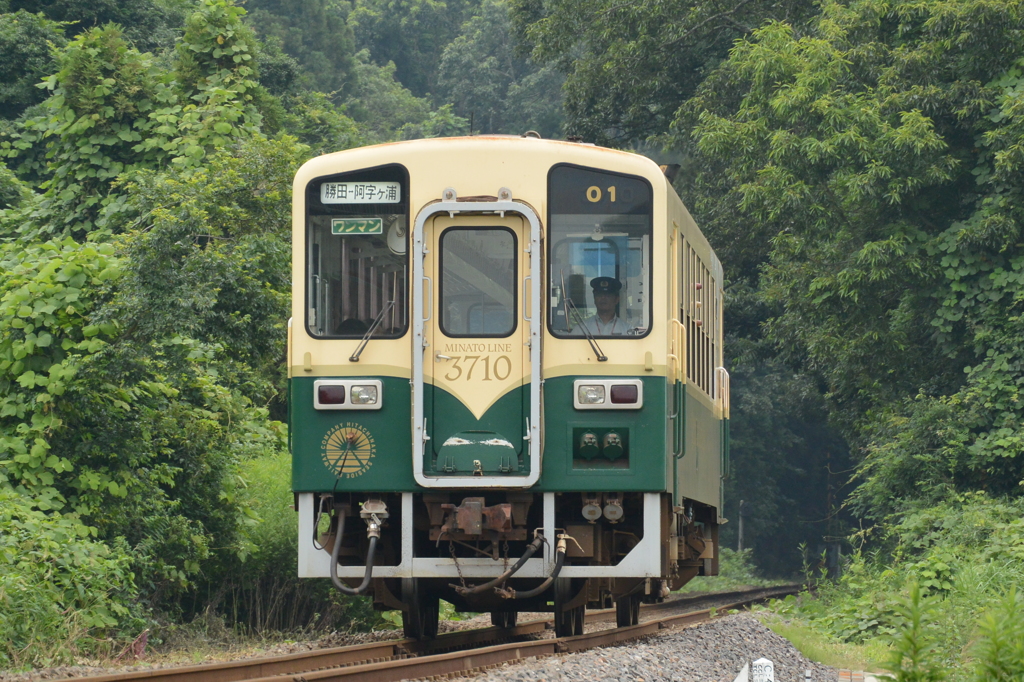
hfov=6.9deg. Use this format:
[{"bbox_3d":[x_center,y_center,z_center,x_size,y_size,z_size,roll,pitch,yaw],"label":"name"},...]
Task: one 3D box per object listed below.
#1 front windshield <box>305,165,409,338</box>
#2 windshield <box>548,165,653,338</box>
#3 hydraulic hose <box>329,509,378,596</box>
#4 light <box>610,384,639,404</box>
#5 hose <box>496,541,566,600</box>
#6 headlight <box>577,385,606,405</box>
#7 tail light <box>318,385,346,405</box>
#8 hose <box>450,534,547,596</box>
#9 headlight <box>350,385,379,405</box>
[{"bbox_3d":[-1.114,-0.643,60.701,0.748,1.251,0.050,0,-2,3],"label":"front windshield"},{"bbox_3d":[0.639,-0.642,60.621,0.747,1.249,0.050,0,-2,3],"label":"windshield"},{"bbox_3d":[-1.138,1.518,60.625,0.359,0.632,0.200,0,-2,3],"label":"hydraulic hose"},{"bbox_3d":[0.809,0.386,60.596,0.197,0.140,0.070,0,-2,3],"label":"light"},{"bbox_3d":[0.140,1.634,60.513,0.502,0.451,0.200,0,-2,3],"label":"hose"},{"bbox_3d":[0.576,0.386,60.606,0.197,0.140,0.090,0,-2,3],"label":"headlight"},{"bbox_3d":[-1.292,0.386,60.692,0.198,0.140,0.070,0,-2,3],"label":"tail light"},{"bbox_3d":[-0.104,1.609,60.525,0.674,0.444,0.200,0,-2,3],"label":"hose"},{"bbox_3d":[-1.058,0.386,60.681,0.198,0.140,0.090,0,-2,3],"label":"headlight"}]

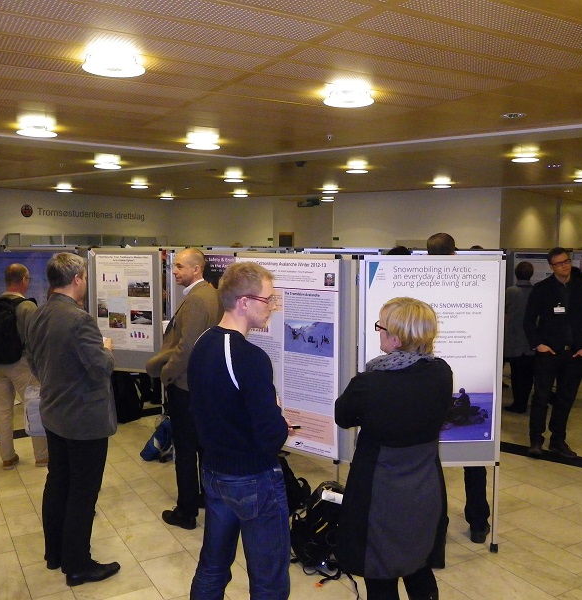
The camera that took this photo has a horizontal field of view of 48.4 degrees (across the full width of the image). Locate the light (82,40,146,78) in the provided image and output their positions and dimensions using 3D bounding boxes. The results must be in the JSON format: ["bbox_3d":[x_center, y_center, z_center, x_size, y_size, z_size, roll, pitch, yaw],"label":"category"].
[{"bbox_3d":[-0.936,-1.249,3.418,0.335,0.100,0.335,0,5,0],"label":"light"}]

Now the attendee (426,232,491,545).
[{"bbox_3d":[1.006,0.542,3.950,0.520,1.880,0.360,1,5,4],"label":"attendee"}]

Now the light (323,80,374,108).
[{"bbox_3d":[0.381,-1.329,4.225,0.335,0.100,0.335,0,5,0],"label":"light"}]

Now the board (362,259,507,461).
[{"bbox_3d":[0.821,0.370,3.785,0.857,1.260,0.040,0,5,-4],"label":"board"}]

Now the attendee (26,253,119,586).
[{"bbox_3d":[-1.198,0.632,3.483,0.520,1.760,0.420,4,7,38],"label":"attendee"}]

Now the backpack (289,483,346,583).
[{"bbox_3d":[0.170,1.323,3.844,0.330,0.460,0.270,1,5,10],"label":"backpack"}]

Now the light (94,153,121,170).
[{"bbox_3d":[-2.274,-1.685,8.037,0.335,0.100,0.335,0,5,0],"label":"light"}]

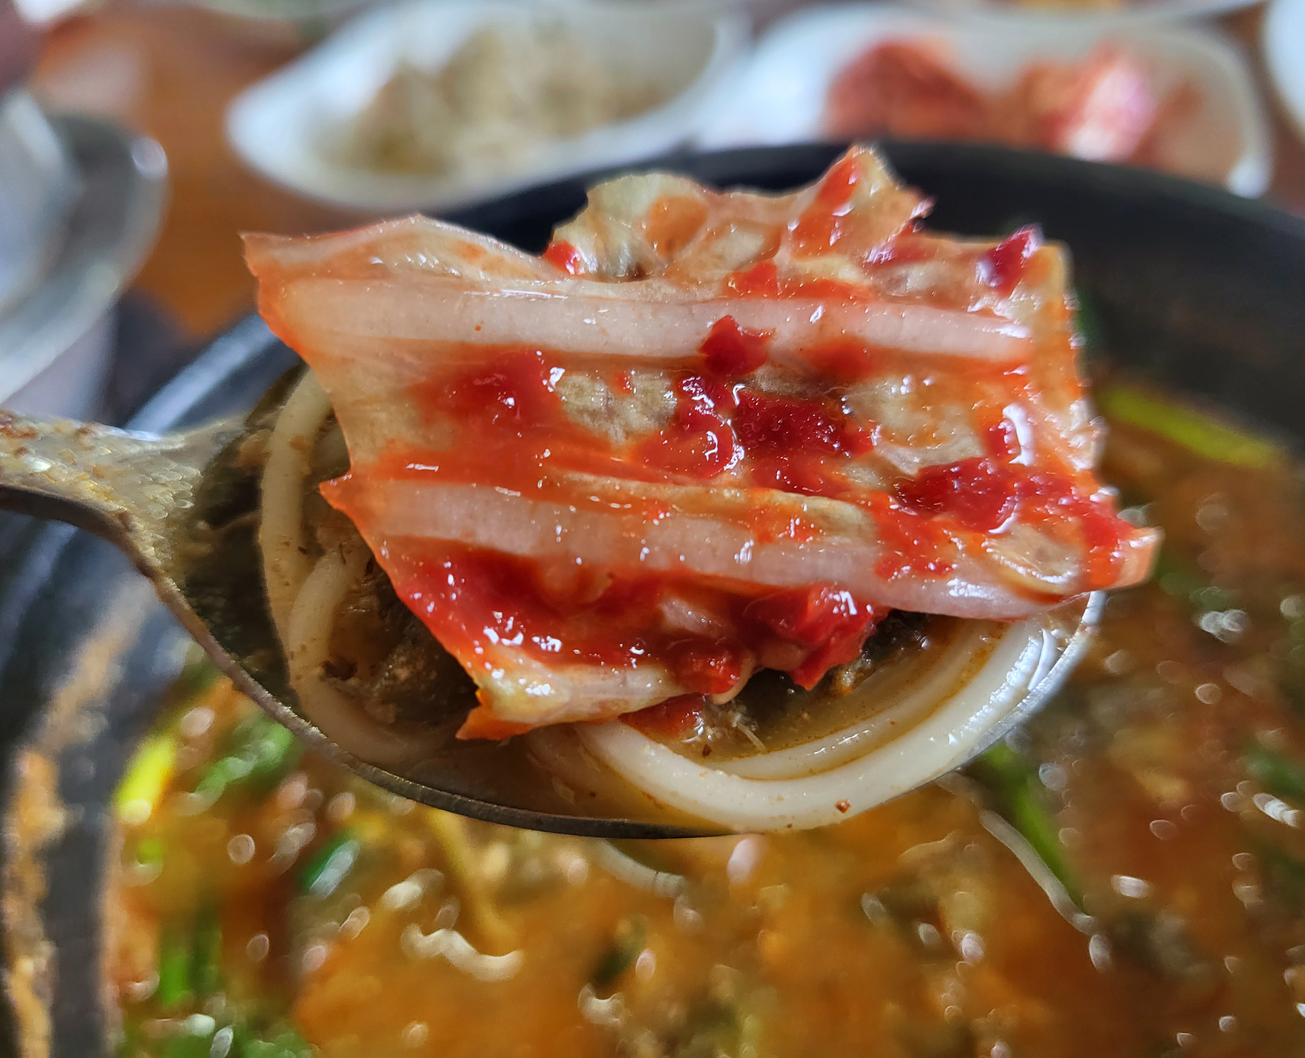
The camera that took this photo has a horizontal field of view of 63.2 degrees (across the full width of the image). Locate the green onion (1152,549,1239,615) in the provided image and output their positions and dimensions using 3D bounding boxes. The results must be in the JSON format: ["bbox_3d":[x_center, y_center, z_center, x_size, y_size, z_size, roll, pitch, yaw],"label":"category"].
[{"bbox_3d":[0.078,0.007,0.155,0.006,0.004,0.013,-29,50,-24],"label":"green onion"}]

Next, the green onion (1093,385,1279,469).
[{"bbox_3d":[0.090,-0.017,0.179,0.028,0.005,0.006,25,51,25],"label":"green onion"}]

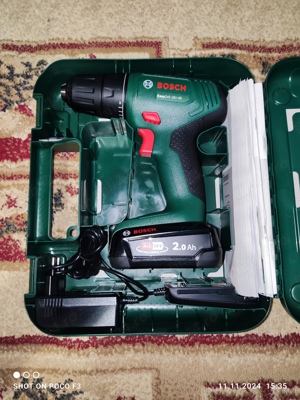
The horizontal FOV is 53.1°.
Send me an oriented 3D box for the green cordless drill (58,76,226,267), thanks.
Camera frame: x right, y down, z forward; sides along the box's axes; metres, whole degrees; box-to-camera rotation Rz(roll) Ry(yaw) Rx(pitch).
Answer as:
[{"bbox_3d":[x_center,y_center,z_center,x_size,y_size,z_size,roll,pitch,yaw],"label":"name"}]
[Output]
[{"bbox_3d":[-0.006,-0.035,0.329,0.188,0.077,0.213,1,81,0],"label":"green cordless drill"}]

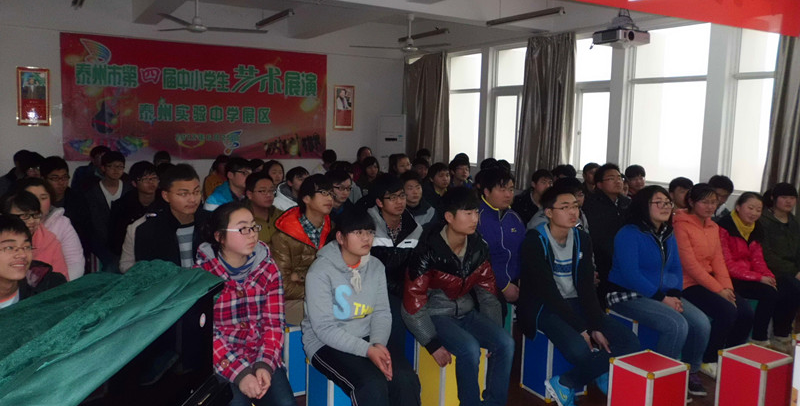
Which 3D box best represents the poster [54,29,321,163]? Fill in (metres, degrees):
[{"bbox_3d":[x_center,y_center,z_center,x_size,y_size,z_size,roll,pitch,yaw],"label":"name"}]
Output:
[{"bbox_3d":[-2.834,-1.481,8.926,3.801,1.685,0.020,-3,8,-31],"label":"poster"}]

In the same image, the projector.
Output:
[{"bbox_3d":[1.753,-1.274,4.741,0.330,0.097,0.272,-2,6,-27],"label":"projector"}]

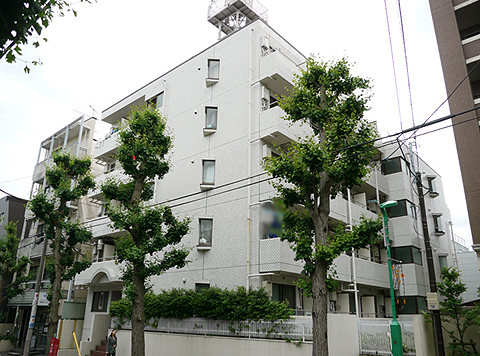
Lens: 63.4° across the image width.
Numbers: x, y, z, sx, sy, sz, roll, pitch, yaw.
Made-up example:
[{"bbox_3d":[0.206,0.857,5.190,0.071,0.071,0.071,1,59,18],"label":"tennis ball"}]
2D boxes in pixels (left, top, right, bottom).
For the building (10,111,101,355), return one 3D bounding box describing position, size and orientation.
[{"bbox_3d":[-10.368,4.289,28.342,6.400,14.600,8.000,-16,-26,39],"label":"building"}]

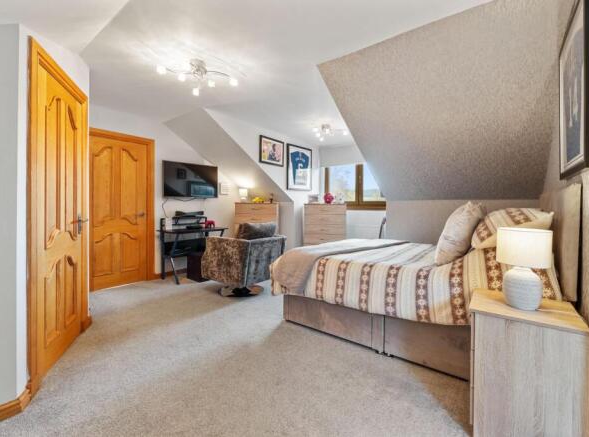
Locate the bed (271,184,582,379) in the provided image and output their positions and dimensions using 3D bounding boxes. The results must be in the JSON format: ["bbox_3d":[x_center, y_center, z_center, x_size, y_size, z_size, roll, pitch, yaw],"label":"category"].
[{"bbox_3d":[1.064,0.374,2.472,2.040,1.220,1.410,1,2,36],"label":"bed"}]

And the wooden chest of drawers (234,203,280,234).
[{"bbox_3d":[-0.700,0.301,4.800,0.770,1.120,0.410,0,2,-2],"label":"wooden chest of drawers"}]

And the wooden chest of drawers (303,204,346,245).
[{"bbox_3d":[0.575,0.300,4.820,0.770,1.120,0.410,0,2,9],"label":"wooden chest of drawers"}]

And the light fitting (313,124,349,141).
[{"bbox_3d":[0.575,-1.371,4.020,0.580,0.170,0.450,-1,2,-22],"label":"light fitting"}]

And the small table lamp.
[{"bbox_3d":[1.209,0.256,1.345,0.225,0.400,0.225,2,2,42],"label":"small table lamp"}]

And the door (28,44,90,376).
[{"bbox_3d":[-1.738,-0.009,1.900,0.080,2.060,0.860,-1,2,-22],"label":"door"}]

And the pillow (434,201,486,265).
[{"bbox_3d":[1.265,0.103,1.948,0.460,0.480,0.170,-2,26,-44],"label":"pillow"}]

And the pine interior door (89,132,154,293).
[{"bbox_3d":[-2.380,-0.094,3.440,0.080,2.060,0.860,1,2,36],"label":"pine interior door"}]

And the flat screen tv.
[{"bbox_3d":[-1.700,-0.627,4.240,0.060,0.560,0.975,1,2,36],"label":"flat screen tv"}]

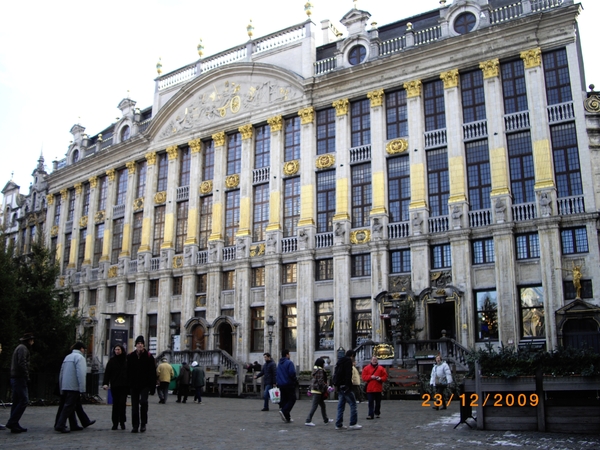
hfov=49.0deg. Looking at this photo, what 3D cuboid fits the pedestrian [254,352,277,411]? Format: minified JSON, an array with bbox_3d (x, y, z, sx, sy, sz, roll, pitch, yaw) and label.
[{"bbox_3d":[-1.038,4.957,20.719,0.650,1.750,0.600,7,-16,-23],"label":"pedestrian"}]

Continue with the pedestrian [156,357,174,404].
[{"bbox_3d":[-5.166,5.973,25.300,0.600,1.740,0.420,2,-13,-9],"label":"pedestrian"}]

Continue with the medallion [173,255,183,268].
[{"bbox_3d":[-8.505,2.632,46.051,1.007,0.879,0.250,-9,-16,34],"label":"medallion"}]

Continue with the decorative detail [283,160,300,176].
[{"bbox_3d":[-0.564,-3.823,44.177,1.220,1.150,0.250,-9,-17,32],"label":"decorative detail"}]

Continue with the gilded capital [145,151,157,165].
[{"bbox_3d":[-11.858,-5.167,52.567,1.180,1.020,0.450,-11,-18,36],"label":"gilded capital"}]

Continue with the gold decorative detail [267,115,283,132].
[{"bbox_3d":[-1.675,-6.900,45.567,1.180,1.040,0.450,-9,-17,32],"label":"gold decorative detail"}]

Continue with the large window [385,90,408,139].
[{"bbox_3d":[6.025,-6.813,40.735,1.470,3.200,0.250,-9,-17,32],"label":"large window"}]

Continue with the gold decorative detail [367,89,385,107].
[{"bbox_3d":[4.640,-7.730,40.200,0.960,0.970,0.420,-8,-16,33],"label":"gold decorative detail"}]

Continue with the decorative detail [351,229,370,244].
[{"bbox_3d":[3.776,0.734,41.160,1.395,0.926,0.250,-8,-16,31],"label":"decorative detail"}]

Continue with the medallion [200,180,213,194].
[{"bbox_3d":[-6.712,-2.709,47.400,1.120,0.940,0.240,-9,-17,35],"label":"medallion"}]

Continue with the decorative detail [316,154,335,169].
[{"bbox_3d":[1.577,-3.873,40.332,1.383,0.932,0.250,-9,-16,34],"label":"decorative detail"}]

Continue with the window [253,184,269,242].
[{"bbox_3d":[-2.656,-0.806,44.972,1.400,4.050,0.250,-9,-17,32],"label":"window"}]

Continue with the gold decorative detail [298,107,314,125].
[{"bbox_3d":[0.426,-7.113,43.100,0.960,0.980,0.420,-9,-16,34],"label":"gold decorative detail"}]

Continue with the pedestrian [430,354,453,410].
[{"bbox_3d":[4.446,4.947,20.725,0.600,1.680,0.400,-1,-13,6],"label":"pedestrian"}]

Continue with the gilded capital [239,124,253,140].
[{"bbox_3d":[-3.700,-6.207,44.438,1.000,1.012,0.450,-9,-16,34],"label":"gilded capital"}]

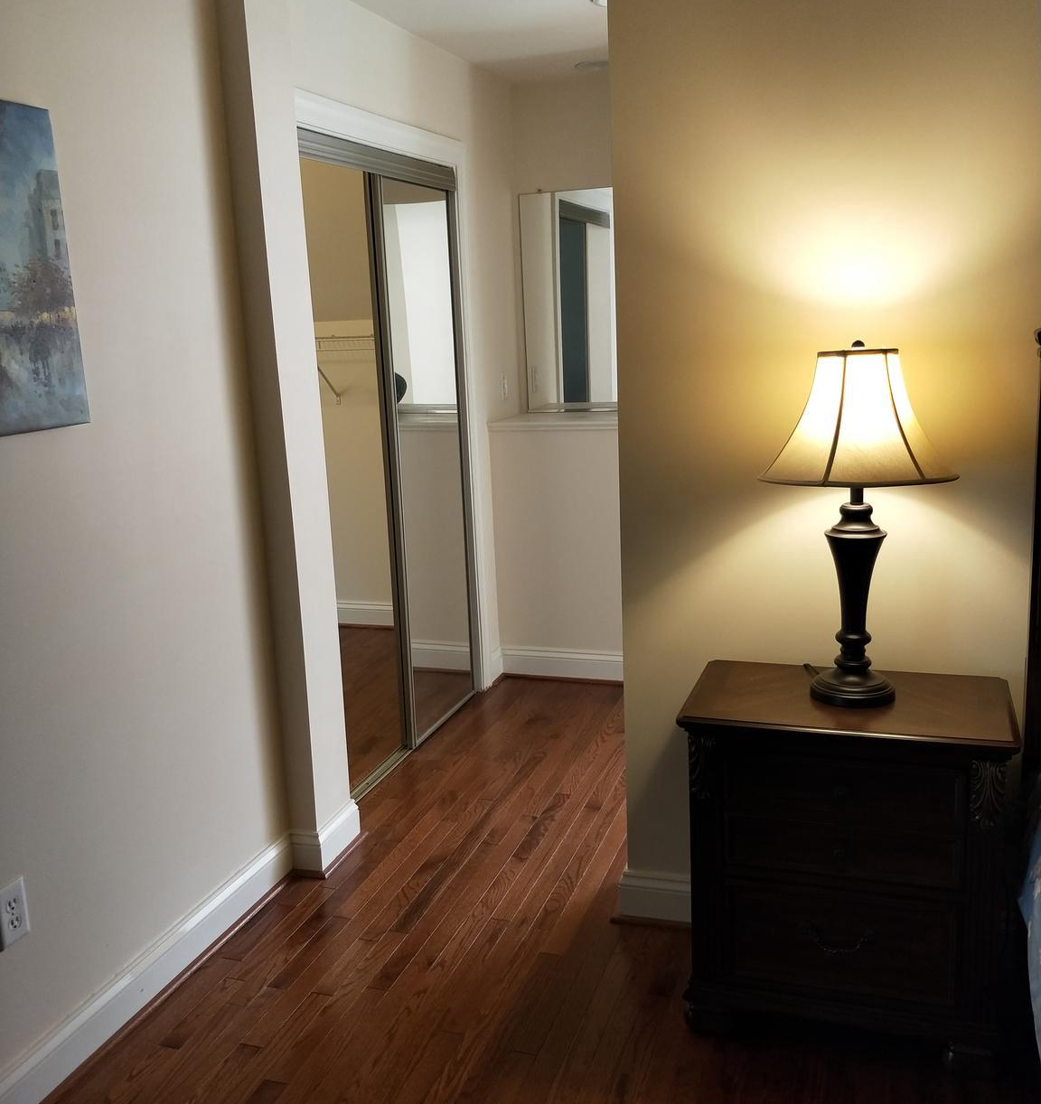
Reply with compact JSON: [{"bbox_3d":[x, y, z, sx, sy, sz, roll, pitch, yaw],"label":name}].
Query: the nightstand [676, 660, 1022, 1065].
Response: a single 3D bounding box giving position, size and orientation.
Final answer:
[{"bbox_3d":[0.700,0.661,2.185,0.635,0.724,0.390,2,13,18],"label":"nightstand"}]

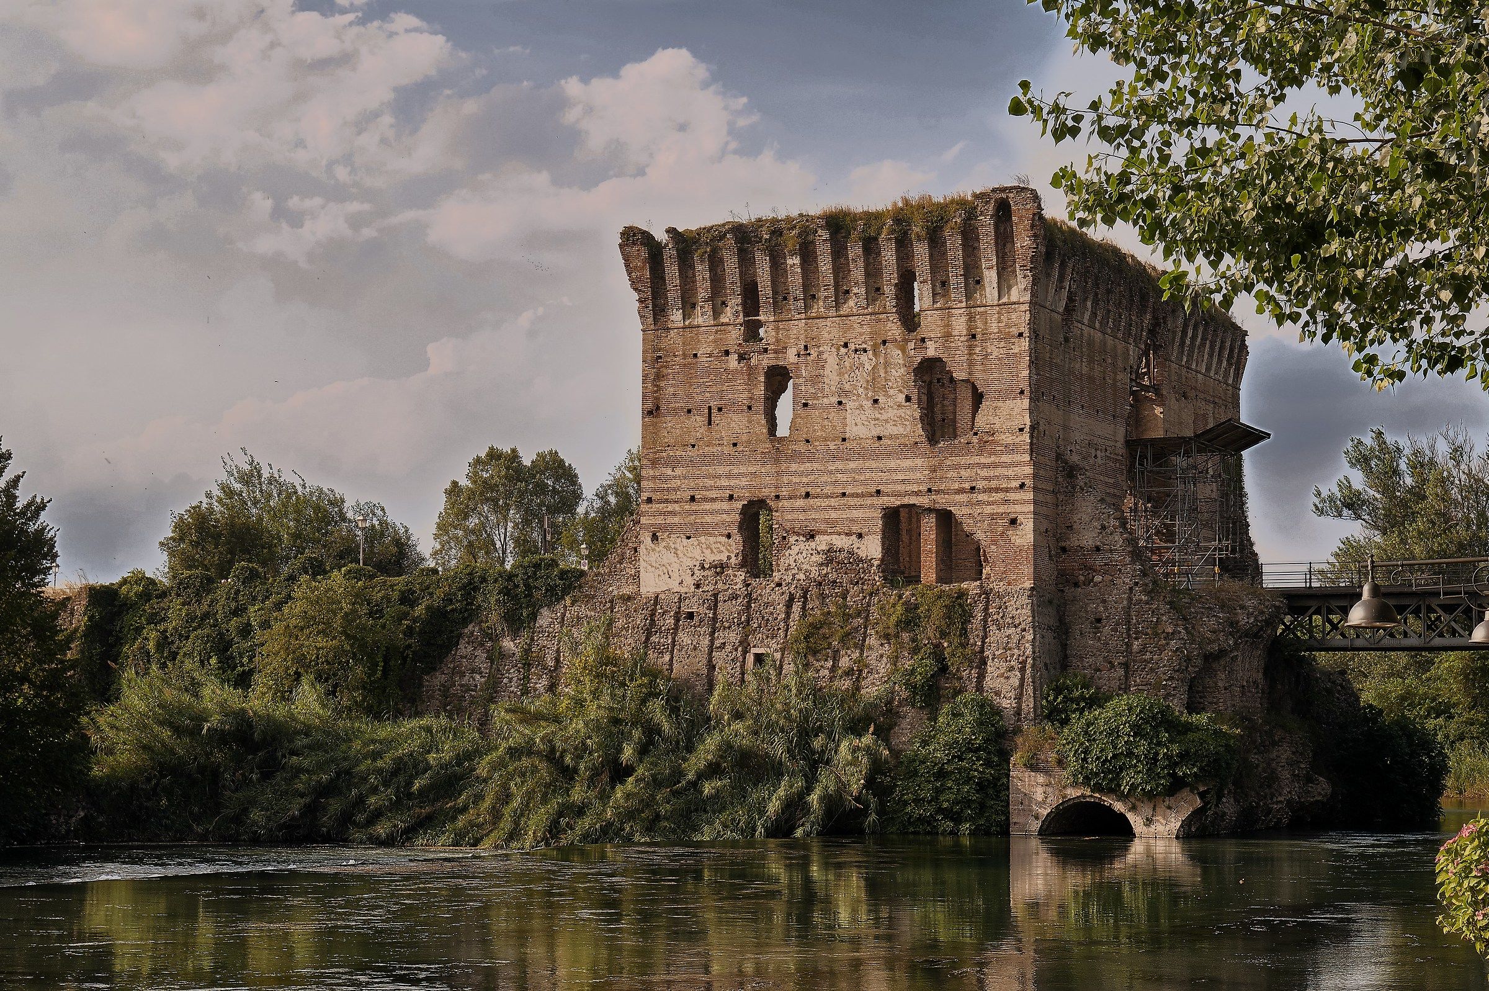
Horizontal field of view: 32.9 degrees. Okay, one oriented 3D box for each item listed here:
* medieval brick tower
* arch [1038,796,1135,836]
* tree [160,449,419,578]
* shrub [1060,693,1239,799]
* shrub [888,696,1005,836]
[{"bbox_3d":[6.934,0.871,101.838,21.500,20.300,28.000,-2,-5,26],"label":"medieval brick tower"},{"bbox_3d":[11.079,10.192,80.271,3.190,1.350,1.400,-2,-5,26],"label":"arch"},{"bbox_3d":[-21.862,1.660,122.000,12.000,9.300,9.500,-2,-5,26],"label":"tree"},{"bbox_3d":[12.871,7.982,80.300,4.900,3.200,3.400,-2,-5,26],"label":"shrub"},{"bbox_3d":[6.579,8.665,81.500,3.500,4.400,3.000,-2,-5,26],"label":"shrub"}]

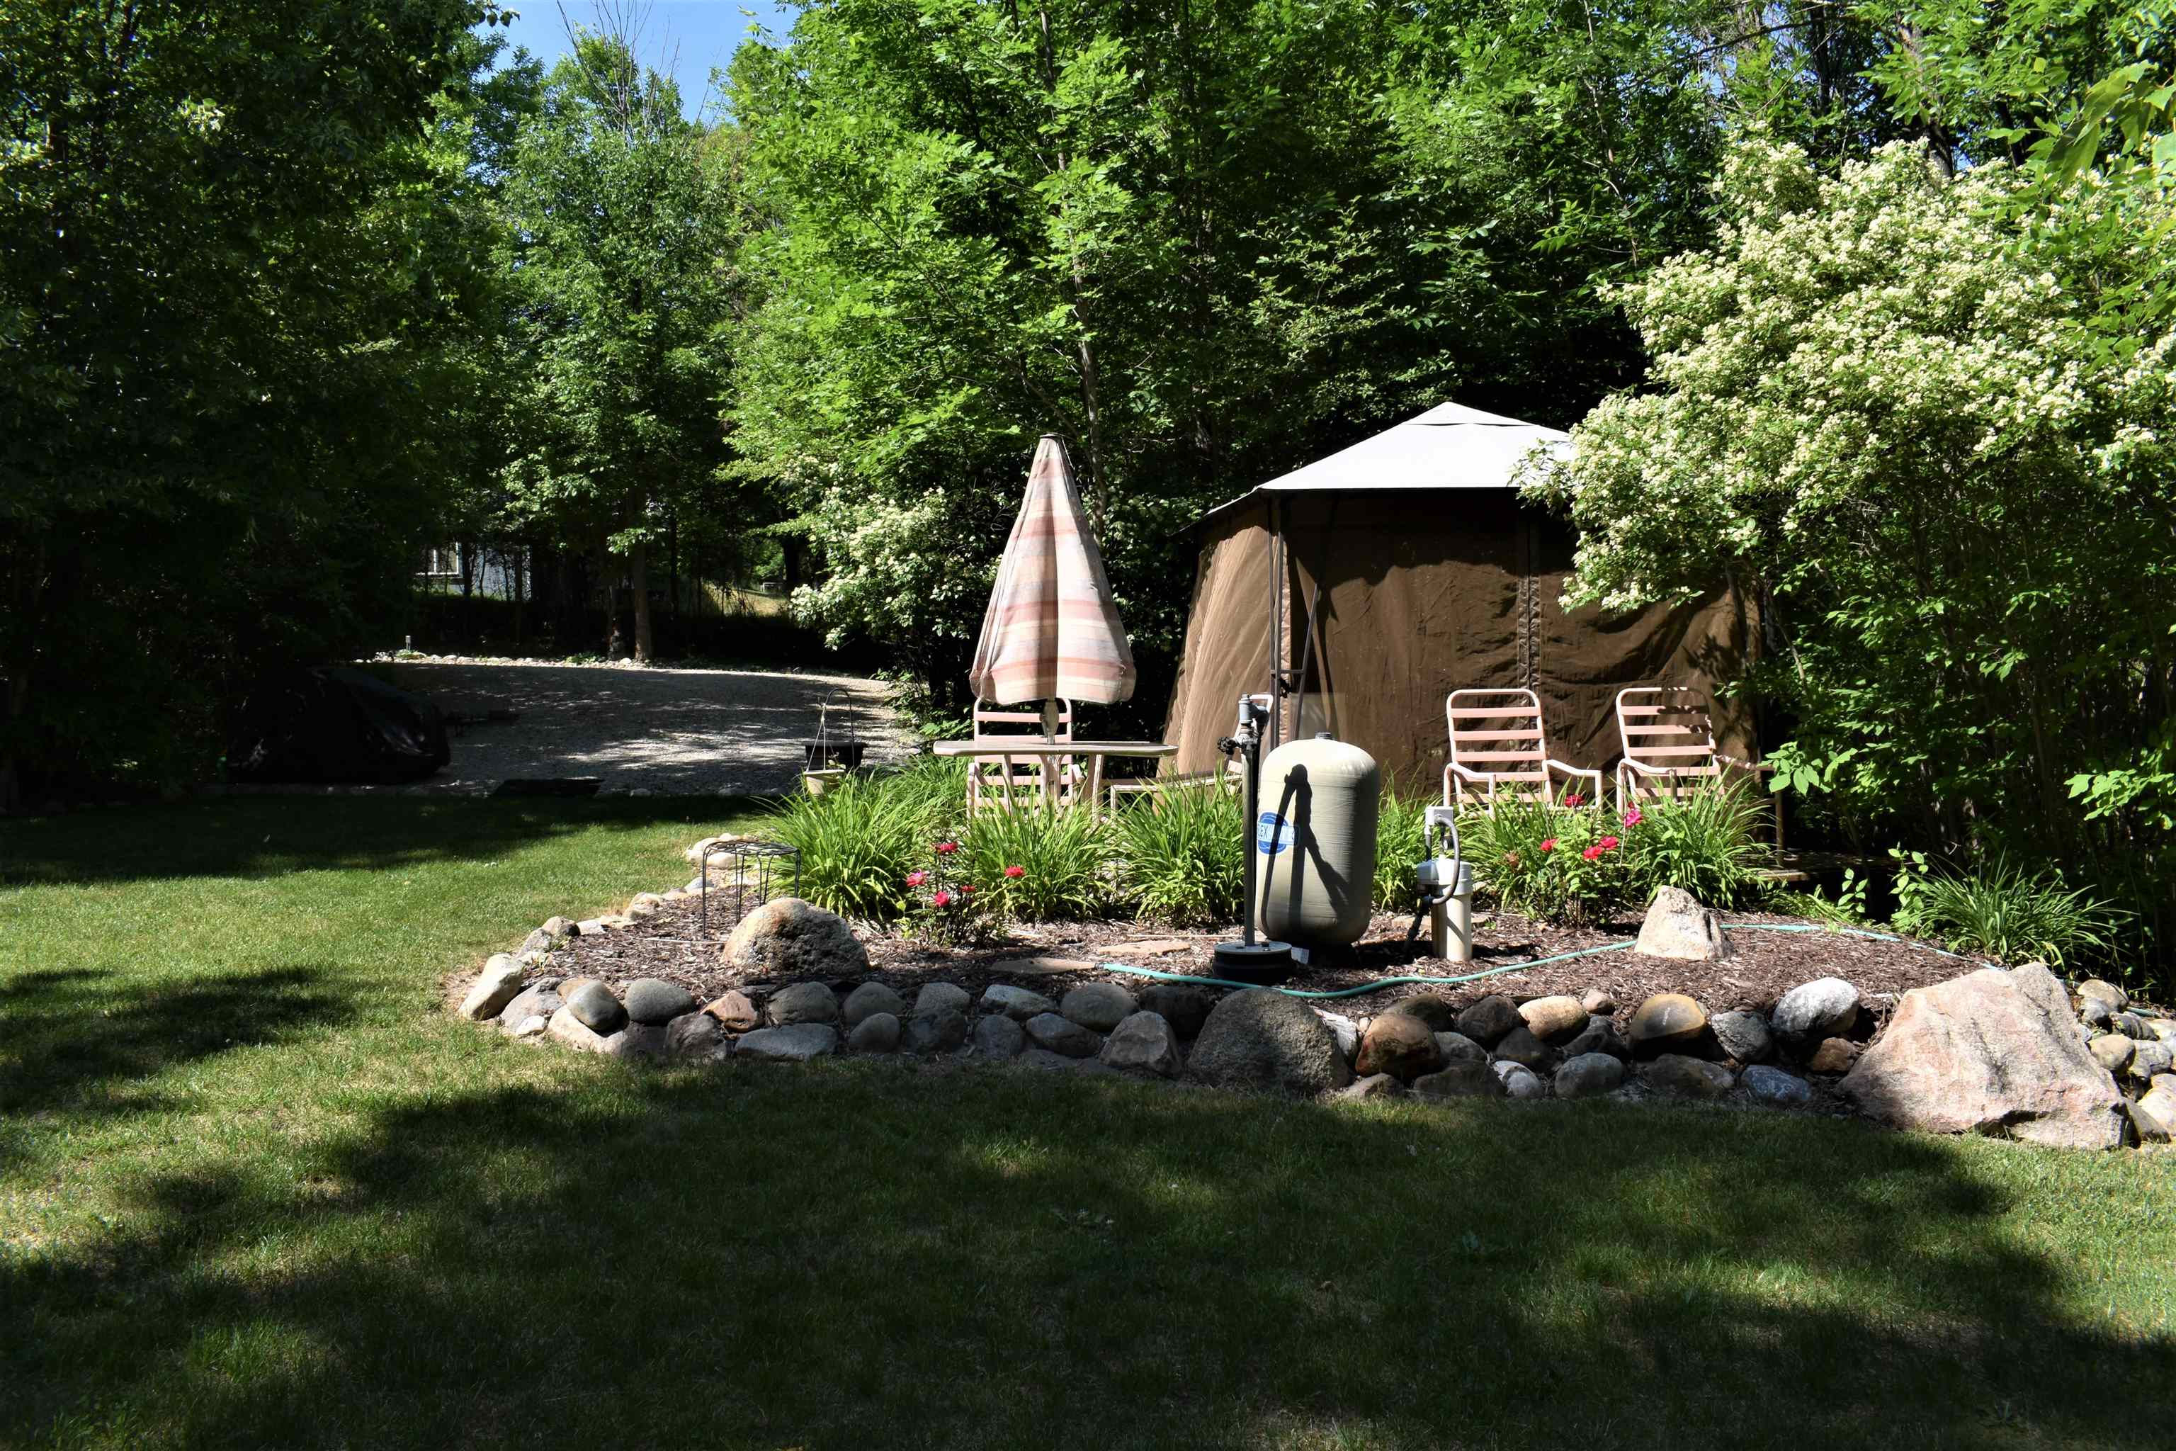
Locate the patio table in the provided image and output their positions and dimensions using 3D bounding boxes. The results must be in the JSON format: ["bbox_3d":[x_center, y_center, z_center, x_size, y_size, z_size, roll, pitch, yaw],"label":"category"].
[{"bbox_3d":[-0.165,0.451,8.140,1.200,0.715,1.130,0,1,0],"label":"patio table"}]

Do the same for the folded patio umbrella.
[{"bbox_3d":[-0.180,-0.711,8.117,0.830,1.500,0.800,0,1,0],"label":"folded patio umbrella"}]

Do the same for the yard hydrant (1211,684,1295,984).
[{"bbox_3d":[0.640,0.424,6.370,0.310,1.100,0.310,0,1,0],"label":"yard hydrant"}]

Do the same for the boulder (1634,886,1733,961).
[{"bbox_3d":[2.510,0.814,6.897,0.410,0.300,0.340,0,1,0],"label":"boulder"}]

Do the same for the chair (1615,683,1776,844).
[{"bbox_3d":[3.490,0.287,9.508,0.640,0.990,0.780,0,1,-20],"label":"chair"}]

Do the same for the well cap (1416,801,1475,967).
[{"bbox_3d":[1.480,0.648,6.784,0.240,0.635,0.240,0,1,0],"label":"well cap"}]

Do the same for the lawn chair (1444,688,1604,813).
[{"bbox_3d":[2.350,0.296,9.038,0.640,0.990,0.780,0,1,-18],"label":"lawn chair"}]

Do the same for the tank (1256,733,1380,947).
[{"bbox_3d":[1.020,0.499,7.261,0.530,0.955,0.530,0,1,0],"label":"tank"}]

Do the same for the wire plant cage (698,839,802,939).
[{"bbox_3d":[-1.550,0.761,7.516,0.470,0.420,0.450,0,1,0],"label":"wire plant cage"}]

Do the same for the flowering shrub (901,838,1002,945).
[{"bbox_3d":[-0.600,0.741,7.266,0.440,0.430,0.420,0,1,0],"label":"flowering shrub"}]

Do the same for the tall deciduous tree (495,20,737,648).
[{"bbox_3d":[-7.700,-6.283,26.881,4.100,10.500,4.100,0,1,0],"label":"tall deciduous tree"}]

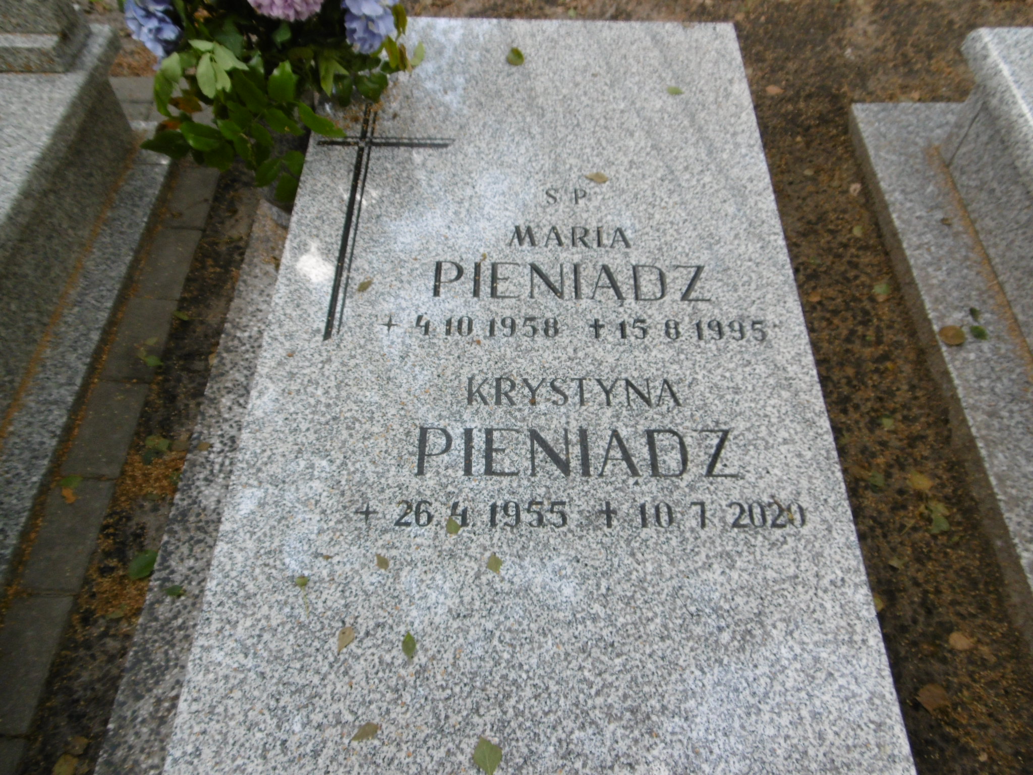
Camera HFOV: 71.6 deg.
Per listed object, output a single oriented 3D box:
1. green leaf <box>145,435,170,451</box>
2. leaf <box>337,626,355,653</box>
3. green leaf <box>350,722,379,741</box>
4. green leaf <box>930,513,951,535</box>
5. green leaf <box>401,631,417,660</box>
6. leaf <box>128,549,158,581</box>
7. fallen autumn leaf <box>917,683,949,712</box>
[{"bbox_3d":[-0.661,0.101,1.325,0.049,0.008,0.019,22,60,14],"label":"green leaf"},{"bbox_3d":[-0.209,0.310,0.881,0.019,0.006,0.031,2,59,1],"label":"leaf"},{"bbox_3d":[-0.173,0.401,0.827,0.018,0.006,0.029,38,66,20],"label":"green leaf"},{"bbox_3d":[0.732,0.240,1.235,0.027,0.008,0.047,35,63,20],"label":"green leaf"},{"bbox_3d":[-0.131,0.316,0.878,0.017,0.006,0.030,11,60,6],"label":"green leaf"},{"bbox_3d":[-0.622,0.295,1.198,0.043,0.010,0.059,23,60,14],"label":"leaf"},{"bbox_3d":[0.630,0.470,1.084,0.044,0.010,0.038,-3,57,-2],"label":"fallen autumn leaf"}]

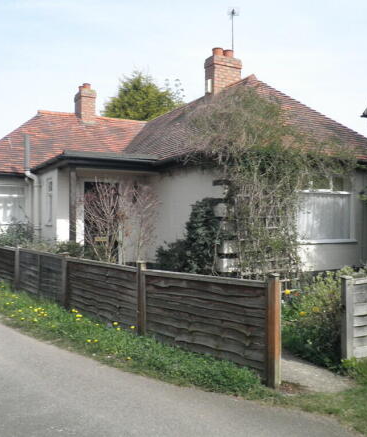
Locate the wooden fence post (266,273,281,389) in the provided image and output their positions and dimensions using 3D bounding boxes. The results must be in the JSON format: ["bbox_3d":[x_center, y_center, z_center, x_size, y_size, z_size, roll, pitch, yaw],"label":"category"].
[{"bbox_3d":[0.766,0.954,3.870,0.080,0.980,0.080,0,-1,-41],"label":"wooden fence post"}]

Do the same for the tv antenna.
[{"bbox_3d":[1.254,-4.639,11.400,0.320,1.200,0.550,0,-1,-2],"label":"tv antenna"}]

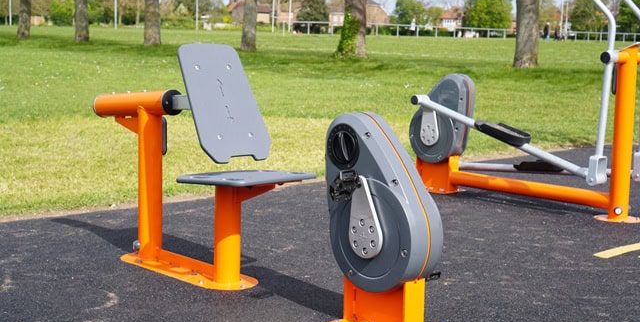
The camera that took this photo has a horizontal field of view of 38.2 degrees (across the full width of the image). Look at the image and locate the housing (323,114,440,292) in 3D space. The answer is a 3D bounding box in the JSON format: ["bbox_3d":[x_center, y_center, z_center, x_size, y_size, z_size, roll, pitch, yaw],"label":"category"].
[{"bbox_3d":[0.224,0.147,3.295,0.218,0.627,0.476,-6,12,-42],"label":"housing"}]

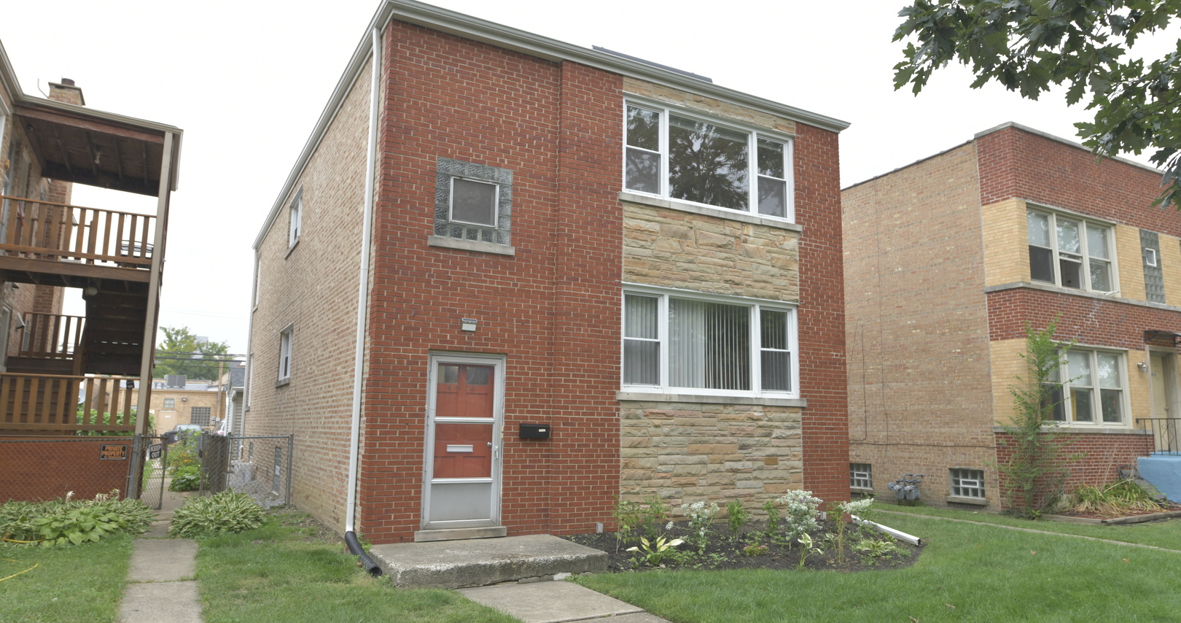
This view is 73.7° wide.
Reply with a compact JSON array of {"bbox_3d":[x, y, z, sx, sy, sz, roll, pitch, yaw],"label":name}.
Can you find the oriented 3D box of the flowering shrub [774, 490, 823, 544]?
[{"bbox_3d":[2.685,2.683,10.219,0.600,0.680,0.580,1,-9,0],"label":"flowering shrub"}]

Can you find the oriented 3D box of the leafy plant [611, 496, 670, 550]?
[{"bbox_3d":[0.624,2.580,9.636,0.750,0.590,0.650,6,-10,-28],"label":"leafy plant"}]

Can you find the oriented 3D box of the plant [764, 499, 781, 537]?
[{"bbox_3d":[2.490,2.826,10.782,0.260,0.470,0.260,1,-9,0],"label":"plant"}]

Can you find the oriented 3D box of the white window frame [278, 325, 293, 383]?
[{"bbox_3d":[-6.089,0.860,15.955,0.120,1.060,1.720,5,-10,-28],"label":"white window frame"}]

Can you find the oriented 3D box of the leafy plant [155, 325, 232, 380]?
[{"bbox_3d":[-35.092,5.404,69.377,6.800,8.500,6.500,6,-10,-28],"label":"leafy plant"}]

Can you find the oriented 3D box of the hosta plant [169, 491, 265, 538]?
[{"bbox_3d":[-4.967,2.681,10.503,1.150,0.520,1.100,6,-10,-28],"label":"hosta plant"}]

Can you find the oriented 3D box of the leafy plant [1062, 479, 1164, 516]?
[{"bbox_3d":[10.093,3.562,15.157,2.200,0.530,1.150,6,-10,-28],"label":"leafy plant"}]

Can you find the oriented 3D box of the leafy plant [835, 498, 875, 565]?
[{"bbox_3d":[3.270,2.722,9.790,0.500,0.760,0.480,6,-10,-28],"label":"leafy plant"}]

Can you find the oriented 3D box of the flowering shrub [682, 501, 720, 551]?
[{"bbox_3d":[1.301,2.602,9.481,0.450,0.590,0.420,1,-9,0],"label":"flowering shrub"}]

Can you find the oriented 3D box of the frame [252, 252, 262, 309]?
[{"bbox_3d":[-9.295,-0.816,22.236,0.120,1.500,1.050,5,-10,-28],"label":"frame"}]

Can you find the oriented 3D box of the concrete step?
[{"bbox_3d":[-1.181,2.734,8.686,2.300,0.230,1.600,6,-10,-28],"label":"concrete step"}]

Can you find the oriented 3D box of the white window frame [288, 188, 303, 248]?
[{"bbox_3d":[-6.049,-1.889,16.370,0.120,1.060,1.720,5,-10,-28],"label":"white window frame"}]

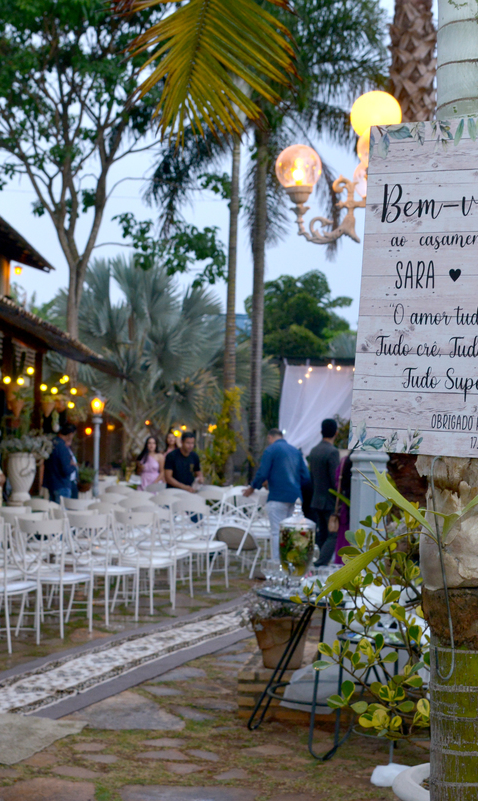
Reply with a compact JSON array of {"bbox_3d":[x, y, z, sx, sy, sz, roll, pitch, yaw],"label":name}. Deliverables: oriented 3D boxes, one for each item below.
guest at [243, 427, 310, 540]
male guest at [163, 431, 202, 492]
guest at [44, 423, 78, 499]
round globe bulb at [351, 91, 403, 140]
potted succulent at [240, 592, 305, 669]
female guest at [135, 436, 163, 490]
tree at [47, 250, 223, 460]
[{"bbox_3d":[0.398,1.144,13.763,0.580,1.680,0.520,3,-3,-25],"label":"guest"},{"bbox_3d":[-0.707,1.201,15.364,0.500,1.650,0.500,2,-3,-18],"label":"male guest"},{"bbox_3d":[-2.191,1.141,15.362,0.360,1.700,0.500,2,-3,-12],"label":"guest"},{"bbox_3d":[0.769,-1.589,7.100,0.290,0.290,0.290,1,-2,0],"label":"round globe bulb"},{"bbox_3d":[0.206,1.256,6.950,0.370,0.420,0.370,1,-3,0],"label":"potted succulent"},{"bbox_3d":[-1.317,1.298,18.578,0.440,1.540,0.320,2,-2,-9],"label":"female guest"},{"bbox_3d":[-1.805,-0.249,23.550,3.600,4.800,3.600,1,-2,0],"label":"tree"}]

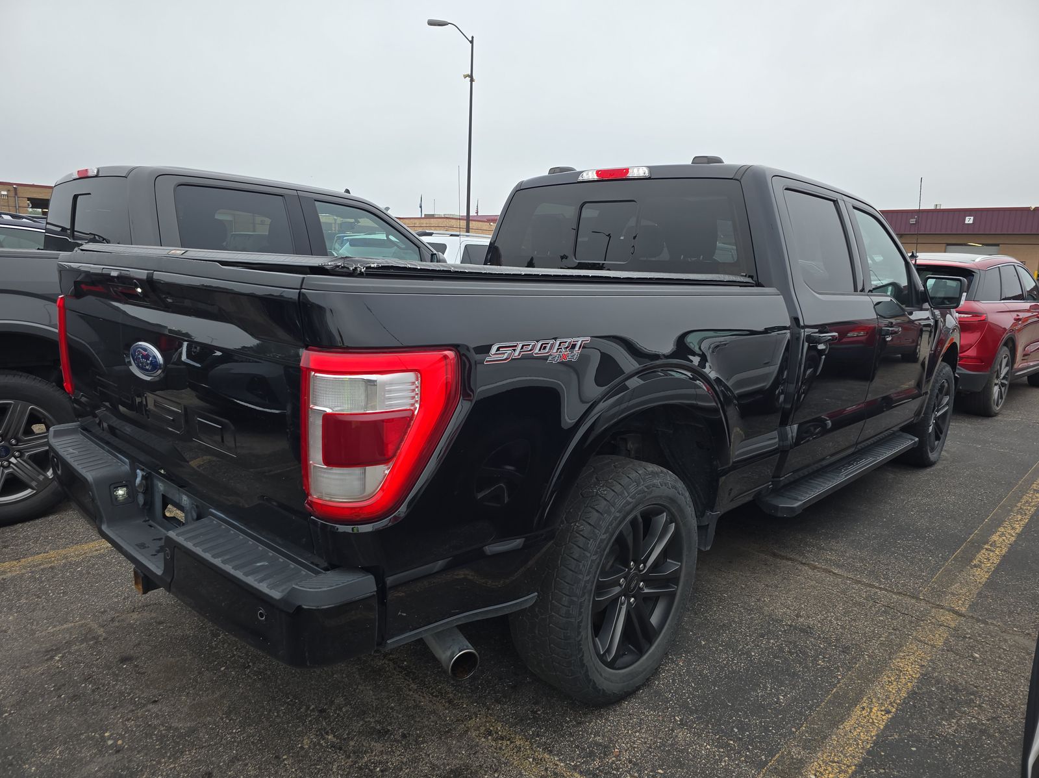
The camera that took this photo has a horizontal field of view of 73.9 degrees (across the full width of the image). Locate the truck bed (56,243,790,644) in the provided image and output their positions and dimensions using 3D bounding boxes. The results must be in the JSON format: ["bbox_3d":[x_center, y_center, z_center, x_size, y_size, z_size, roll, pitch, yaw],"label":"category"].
[{"bbox_3d":[-0.350,-0.059,2.728,1.990,0.880,2.160,12,14,42],"label":"truck bed"}]

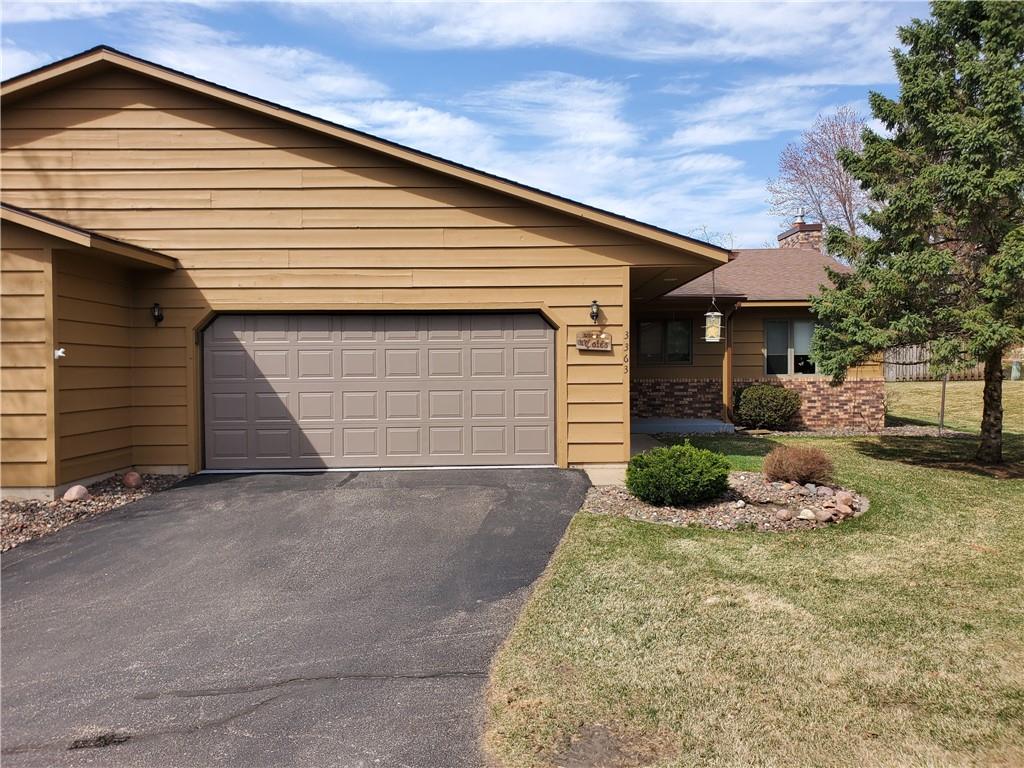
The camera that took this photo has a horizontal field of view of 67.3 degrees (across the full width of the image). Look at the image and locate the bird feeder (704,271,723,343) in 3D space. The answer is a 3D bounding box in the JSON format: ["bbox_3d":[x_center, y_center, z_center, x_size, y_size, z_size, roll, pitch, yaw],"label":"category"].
[{"bbox_3d":[2.920,-1.116,11.196,0.260,1.030,0.240,-1,1,0],"label":"bird feeder"}]

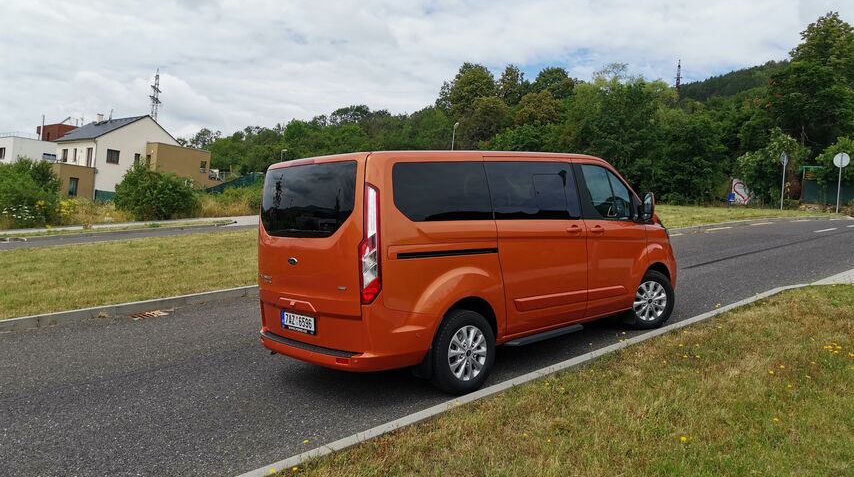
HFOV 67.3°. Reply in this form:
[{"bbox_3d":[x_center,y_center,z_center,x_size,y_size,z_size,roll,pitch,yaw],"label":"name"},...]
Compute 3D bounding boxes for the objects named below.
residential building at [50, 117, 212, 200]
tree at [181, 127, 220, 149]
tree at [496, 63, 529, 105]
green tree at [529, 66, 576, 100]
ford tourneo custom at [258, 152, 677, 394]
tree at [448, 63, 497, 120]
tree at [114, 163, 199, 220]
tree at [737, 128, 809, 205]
[{"bbox_3d":[-30.920,-8.002,64.982,10.700,8.900,13.600,5,1,39],"label":"residential building"},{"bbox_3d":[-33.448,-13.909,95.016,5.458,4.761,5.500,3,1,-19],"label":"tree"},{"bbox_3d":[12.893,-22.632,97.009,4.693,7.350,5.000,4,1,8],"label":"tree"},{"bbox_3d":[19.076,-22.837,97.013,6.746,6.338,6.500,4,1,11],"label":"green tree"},{"bbox_3d":[0.775,0.143,6.798,4.970,1.980,2.020,-6,5,-42],"label":"ford tourneo custom"},{"bbox_3d":[6.704,-21.267,95.009,6.894,9.588,7.000,4,1,4],"label":"tree"},{"bbox_3d":[-13.913,-2.417,33.000,4.191,2.983,4.000,3,1,-23],"label":"tree"},{"bbox_3d":[21.540,-4.489,40.000,4.354,4.738,4.300,4,1,28],"label":"tree"}]

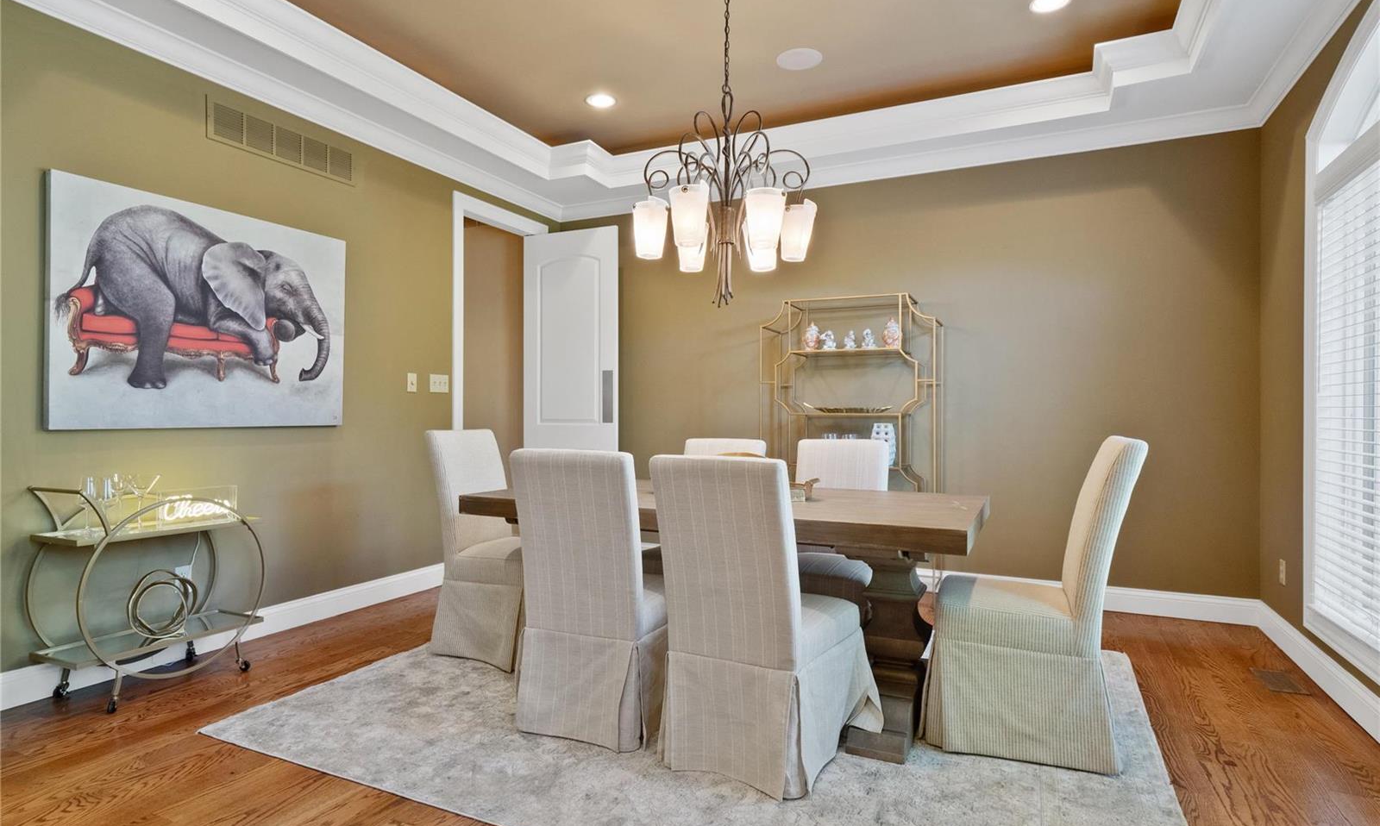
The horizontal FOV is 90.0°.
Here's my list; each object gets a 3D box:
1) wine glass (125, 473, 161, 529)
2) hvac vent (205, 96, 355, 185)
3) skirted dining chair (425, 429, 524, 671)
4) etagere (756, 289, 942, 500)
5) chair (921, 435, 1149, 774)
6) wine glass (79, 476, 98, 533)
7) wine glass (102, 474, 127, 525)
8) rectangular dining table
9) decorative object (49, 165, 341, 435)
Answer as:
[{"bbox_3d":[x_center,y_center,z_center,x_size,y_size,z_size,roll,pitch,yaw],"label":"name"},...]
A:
[{"bbox_3d":[-2.137,0.352,2.688,0.130,0.205,0.130,0,0,26],"label":"wine glass"},{"bbox_3d":[-2.023,-1.350,3.491,0.018,0.200,0.790,0,0,26],"label":"hvac vent"},{"bbox_3d":[-0.817,0.590,3.165,0.630,0.995,0.530,0,0,25],"label":"skirted dining chair"},{"bbox_3d":[0.991,0.208,4.237,1.030,1.780,0.375,0,0,26],"label":"etagere"},{"bbox_3d":[1.134,0.590,2.340,0.660,1.000,0.530,0,0,24],"label":"chair"},{"bbox_3d":[-2.287,0.347,2.612,0.075,0.210,0.075,0,0,26],"label":"wine glass"},{"bbox_3d":[-2.292,0.352,2.737,0.090,0.205,0.090,0,0,26],"label":"wine glass"},{"bbox_3d":[0.140,0.708,2.722,1.850,0.760,0.925,0,0,26],"label":"rectangular dining table"},{"bbox_3d":[-2.165,-0.433,3.183,0.040,1.000,1.255,0,0,26],"label":"decorative object"}]

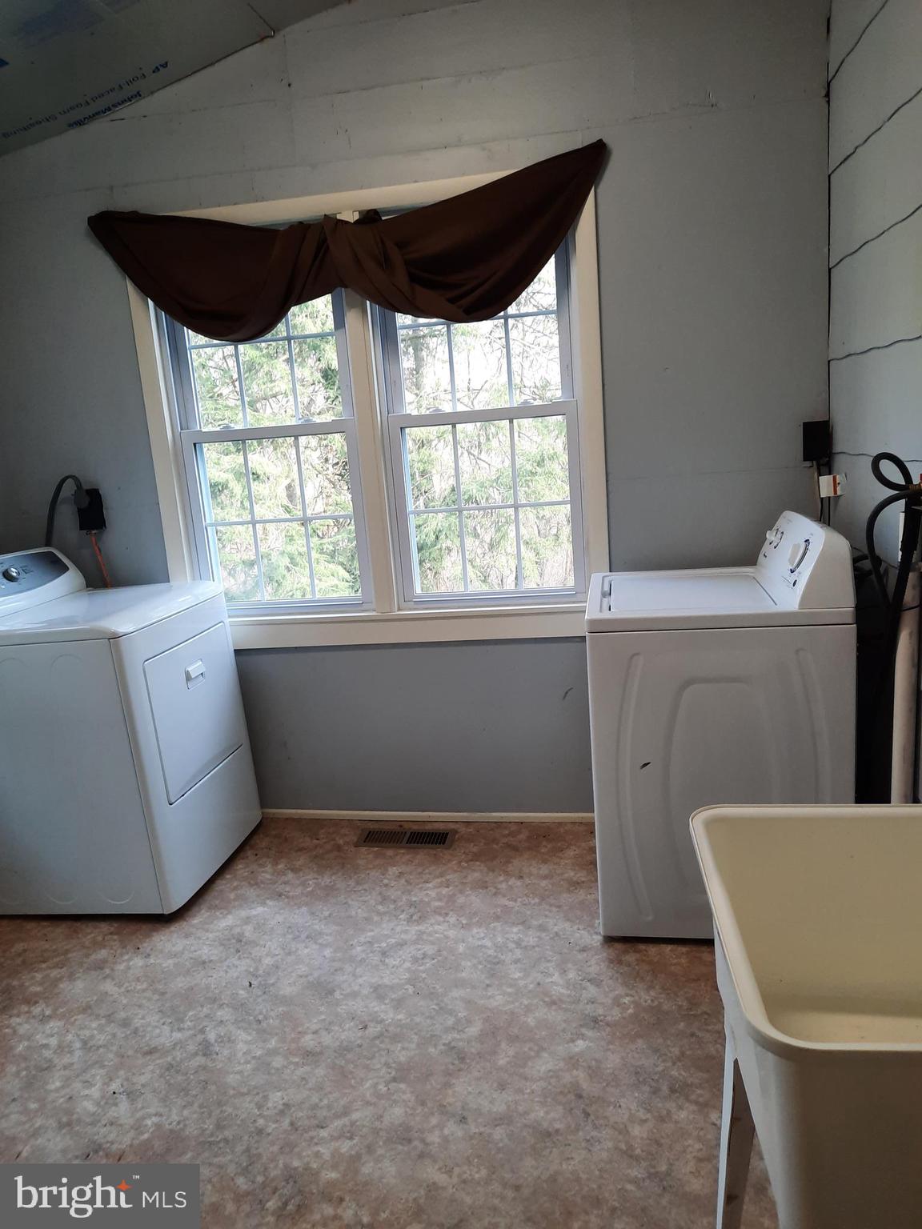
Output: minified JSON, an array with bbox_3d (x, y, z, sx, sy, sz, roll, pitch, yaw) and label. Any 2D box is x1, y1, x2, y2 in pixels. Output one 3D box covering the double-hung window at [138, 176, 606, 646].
[{"bbox_3d":[-0.324,-0.635,3.039,1.600,1.510,0.065,-2,12,11],"label":"double-hung window"}]

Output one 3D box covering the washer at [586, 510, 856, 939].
[{"bbox_3d":[0.719,0.281,2.619,0.655,1.105,0.690,-2,12,9],"label":"washer"}]

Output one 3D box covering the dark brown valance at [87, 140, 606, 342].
[{"bbox_3d":[-0.401,-1.157,2.867,1.730,0.470,0.120,-2,12,11],"label":"dark brown valance"}]

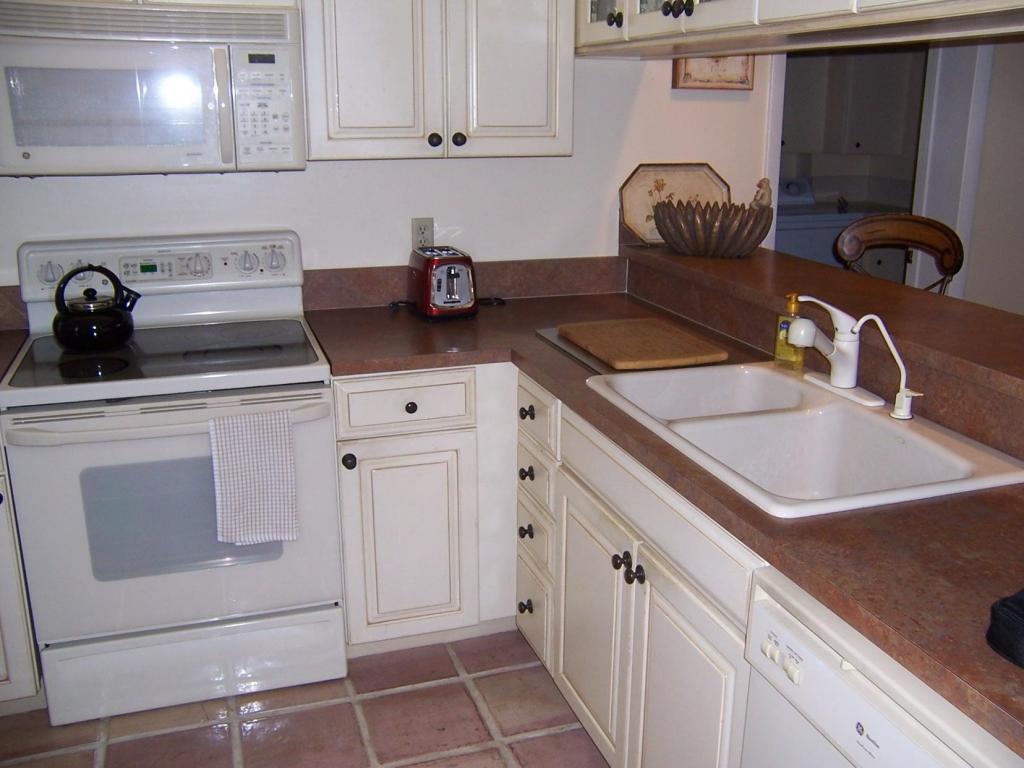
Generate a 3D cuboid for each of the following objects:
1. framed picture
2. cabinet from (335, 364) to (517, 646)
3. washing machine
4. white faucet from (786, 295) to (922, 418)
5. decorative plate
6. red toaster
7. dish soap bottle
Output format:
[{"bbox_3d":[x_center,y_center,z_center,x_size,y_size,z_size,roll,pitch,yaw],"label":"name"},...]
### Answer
[{"bbox_3d":[0.672,-1.136,3.211,0.280,0.330,0.030,-5,17,-17],"label":"framed picture"},{"bbox_3d":[-0.319,0.269,2.960,0.500,0.830,0.610,-5,17,-17],"label":"cabinet"},{"bbox_3d":[1.679,-0.709,6.079,0.690,1.070,0.670,-5,17,-17],"label":"washing machine"},{"bbox_3d":[0.710,-0.072,2.105,0.200,0.225,0.340,-7,18,-23],"label":"white faucet"},{"bbox_3d":[0.558,-0.611,3.322,0.418,0.275,0.025,-5,11,-17],"label":"decorative plate"},{"bbox_3d":[-0.221,-0.325,3.061,0.178,0.184,0.250,-5,17,-17],"label":"red toaster"},{"bbox_3d":[0.677,-0.132,2.376,0.043,0.182,0.063,-9,19,-28],"label":"dish soap bottle"}]

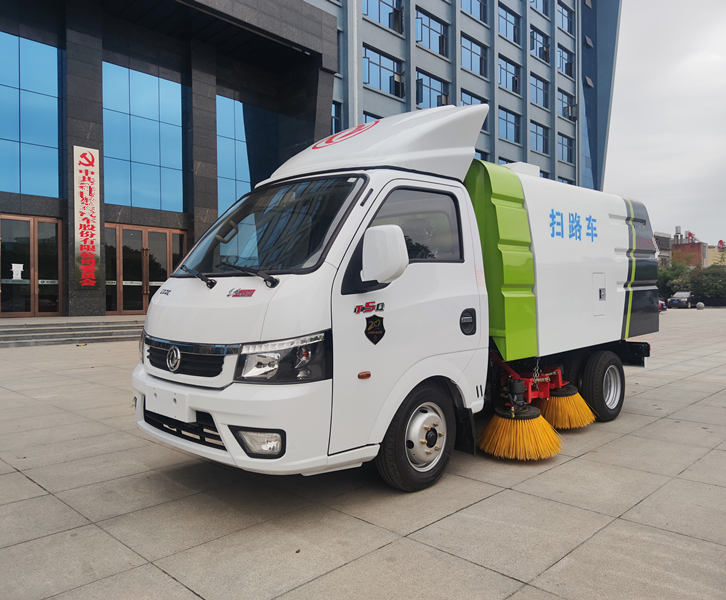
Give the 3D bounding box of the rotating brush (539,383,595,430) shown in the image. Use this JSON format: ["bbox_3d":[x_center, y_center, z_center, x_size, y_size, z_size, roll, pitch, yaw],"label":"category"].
[{"bbox_3d":[1.684,0.888,4.702,0.580,0.310,0.580,0,0,45],"label":"rotating brush"}]

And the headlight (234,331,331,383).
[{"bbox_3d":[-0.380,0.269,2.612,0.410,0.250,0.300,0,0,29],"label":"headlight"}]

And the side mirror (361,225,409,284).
[{"bbox_3d":[0.099,-0.220,2.641,0.200,0.290,0.140,0,0,45],"label":"side mirror"}]

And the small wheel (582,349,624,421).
[{"bbox_3d":[2.130,0.768,4.916,0.190,0.620,0.620,0,0,45],"label":"small wheel"}]

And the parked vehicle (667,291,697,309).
[{"bbox_3d":[33.449,0.052,58.200,1.870,1.700,4.600,0,0,41],"label":"parked vehicle"}]

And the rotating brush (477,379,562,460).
[{"bbox_3d":[1.108,0.802,3.922,0.590,0.480,0.590,0,0,0],"label":"rotating brush"}]

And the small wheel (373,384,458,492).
[{"bbox_3d":[0.290,0.764,3.140,0.190,0.620,0.620,0,0,45],"label":"small wheel"}]

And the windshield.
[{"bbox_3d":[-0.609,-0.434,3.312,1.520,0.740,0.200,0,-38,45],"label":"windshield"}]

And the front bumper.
[{"bbox_3d":[-0.806,0.599,3.112,1.760,0.420,0.720,0,0,45],"label":"front bumper"}]

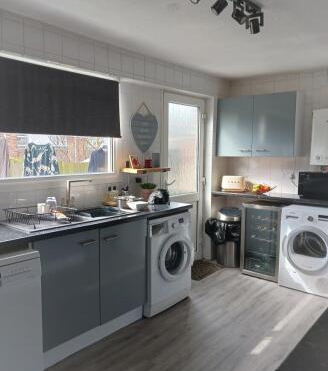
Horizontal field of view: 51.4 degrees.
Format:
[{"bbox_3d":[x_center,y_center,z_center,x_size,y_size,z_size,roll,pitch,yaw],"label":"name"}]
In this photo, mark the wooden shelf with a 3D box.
[{"bbox_3d":[-0.171,-0.151,3.351,0.218,0.030,0.467,5,8,41],"label":"wooden shelf"}]

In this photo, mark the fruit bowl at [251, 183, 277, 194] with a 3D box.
[{"bbox_3d":[1.224,0.051,4.212,0.325,0.135,0.320,0,5,0],"label":"fruit bowl"}]

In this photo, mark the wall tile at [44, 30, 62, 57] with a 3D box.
[{"bbox_3d":[-0.830,-1.062,2.562,0.011,0.155,0.152,5,8,41],"label":"wall tile"}]

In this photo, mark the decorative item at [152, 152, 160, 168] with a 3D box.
[{"bbox_3d":[-0.080,-0.261,3.636,0.045,0.150,0.080,5,7,40],"label":"decorative item"}]

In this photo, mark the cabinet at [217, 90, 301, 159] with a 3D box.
[{"bbox_3d":[1.191,-0.726,4.271,1.009,0.747,0.310,5,7,40],"label":"cabinet"}]

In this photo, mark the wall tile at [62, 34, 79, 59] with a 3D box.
[{"bbox_3d":[-0.730,-1.073,2.677,0.011,0.158,0.154,5,8,41],"label":"wall tile"}]

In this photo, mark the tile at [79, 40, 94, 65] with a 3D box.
[{"bbox_3d":[-0.630,-1.083,2.791,0.011,0.160,0.148,5,8,41],"label":"tile"}]

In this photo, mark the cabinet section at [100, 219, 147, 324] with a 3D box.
[{"bbox_3d":[-0.514,0.626,2.824,0.570,0.725,0.500,4,7,40],"label":"cabinet section"}]

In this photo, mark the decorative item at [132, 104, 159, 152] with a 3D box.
[{"bbox_3d":[-0.183,-0.572,3.443,0.020,0.495,0.403,5,8,41],"label":"decorative item"}]

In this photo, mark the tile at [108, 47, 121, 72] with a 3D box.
[{"bbox_3d":[-0.447,-1.134,3.087,0.010,0.164,0.147,5,7,40],"label":"tile"}]

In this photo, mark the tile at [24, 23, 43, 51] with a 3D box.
[{"bbox_3d":[-0.954,-1.082,2.497,0.010,0.164,0.155,5,7,40],"label":"tile"}]

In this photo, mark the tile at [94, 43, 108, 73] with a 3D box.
[{"bbox_3d":[-0.533,-1.086,2.903,0.011,0.177,0.150,5,8,41],"label":"tile"}]

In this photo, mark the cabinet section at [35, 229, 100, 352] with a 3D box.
[{"bbox_3d":[-0.838,0.662,2.446,0.570,0.725,0.500,4,7,40],"label":"cabinet section"}]

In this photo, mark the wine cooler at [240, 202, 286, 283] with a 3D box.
[{"bbox_3d":[1.261,0.627,4.046,0.450,0.835,0.510,5,7,40],"label":"wine cooler"}]

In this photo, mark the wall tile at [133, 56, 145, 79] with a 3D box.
[{"bbox_3d":[-0.237,-1.124,3.242,0.011,0.172,0.153,5,8,41],"label":"wall tile"}]

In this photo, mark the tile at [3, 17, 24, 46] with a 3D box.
[{"bbox_3d":[-1.056,-1.071,2.379,0.010,0.164,0.153,5,7,40],"label":"tile"}]

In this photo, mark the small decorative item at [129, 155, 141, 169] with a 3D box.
[{"bbox_3d":[-0.269,-0.215,3.192,0.050,0.132,0.133,5,8,41],"label":"small decorative item"}]

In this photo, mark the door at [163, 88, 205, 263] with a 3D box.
[{"bbox_3d":[0.241,-0.026,4.010,0.060,2.011,0.787,5,8,41],"label":"door"}]

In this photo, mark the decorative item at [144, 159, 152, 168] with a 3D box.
[{"bbox_3d":[-0.158,-0.219,3.533,0.050,0.083,0.065,5,7,40],"label":"decorative item"}]

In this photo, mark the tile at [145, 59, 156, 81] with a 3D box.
[{"bbox_3d":[-0.132,-1.134,3.363,0.011,0.176,0.170,5,8,41],"label":"tile"}]

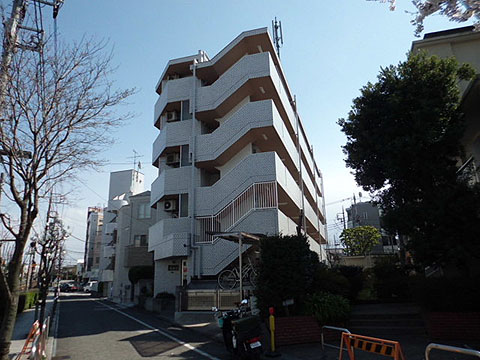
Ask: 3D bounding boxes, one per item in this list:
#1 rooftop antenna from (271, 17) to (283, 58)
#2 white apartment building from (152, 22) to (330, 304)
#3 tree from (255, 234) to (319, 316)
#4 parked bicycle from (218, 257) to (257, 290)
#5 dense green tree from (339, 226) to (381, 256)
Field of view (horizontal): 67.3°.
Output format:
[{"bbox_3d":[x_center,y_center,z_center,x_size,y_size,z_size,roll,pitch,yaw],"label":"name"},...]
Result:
[{"bbox_3d":[2.431,-8.821,23.301,0.700,4.000,0.700,-6,-16,16],"label":"rooftop antenna"},{"bbox_3d":[1.832,2.603,31.325,8.900,13.800,28.500,-6,-16,16],"label":"white apartment building"},{"bbox_3d":[1.262,2.566,9.897,1.550,2.170,1.450,-6,-16,16],"label":"tree"},{"bbox_3d":[0.222,3.236,12.489,1.780,1.100,0.550,-5,-16,12],"label":"parked bicycle"},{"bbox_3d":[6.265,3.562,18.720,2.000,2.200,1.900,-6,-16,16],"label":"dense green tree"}]

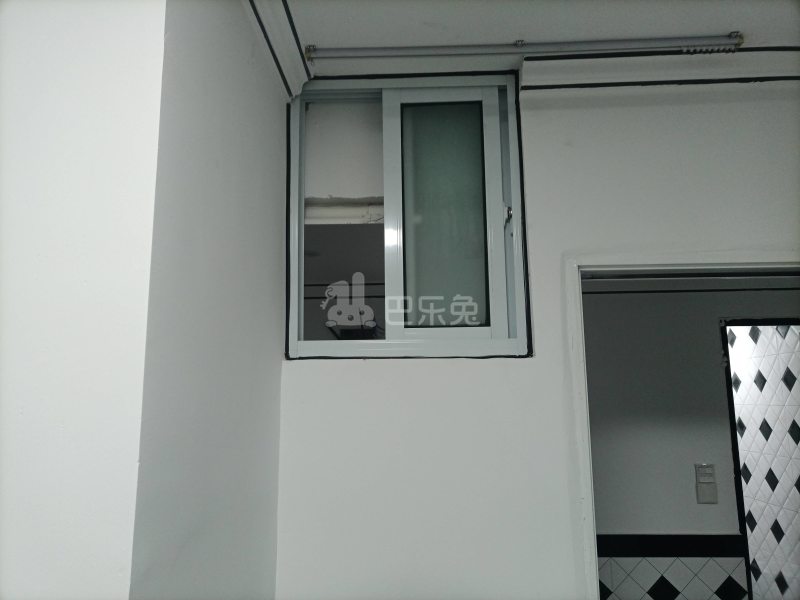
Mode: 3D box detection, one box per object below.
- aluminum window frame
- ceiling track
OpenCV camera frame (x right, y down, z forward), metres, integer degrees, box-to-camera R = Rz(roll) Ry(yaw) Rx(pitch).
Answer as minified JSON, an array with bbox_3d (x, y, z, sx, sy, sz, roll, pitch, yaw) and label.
[{"bbox_3d":[0.016,-0.235,1.665,0.630,0.790,0.090,-1,-9,2],"label":"aluminum window frame"},{"bbox_3d":[0.322,-0.667,1.592,1.151,0.028,0.030,-1,-9,2],"label":"ceiling track"}]

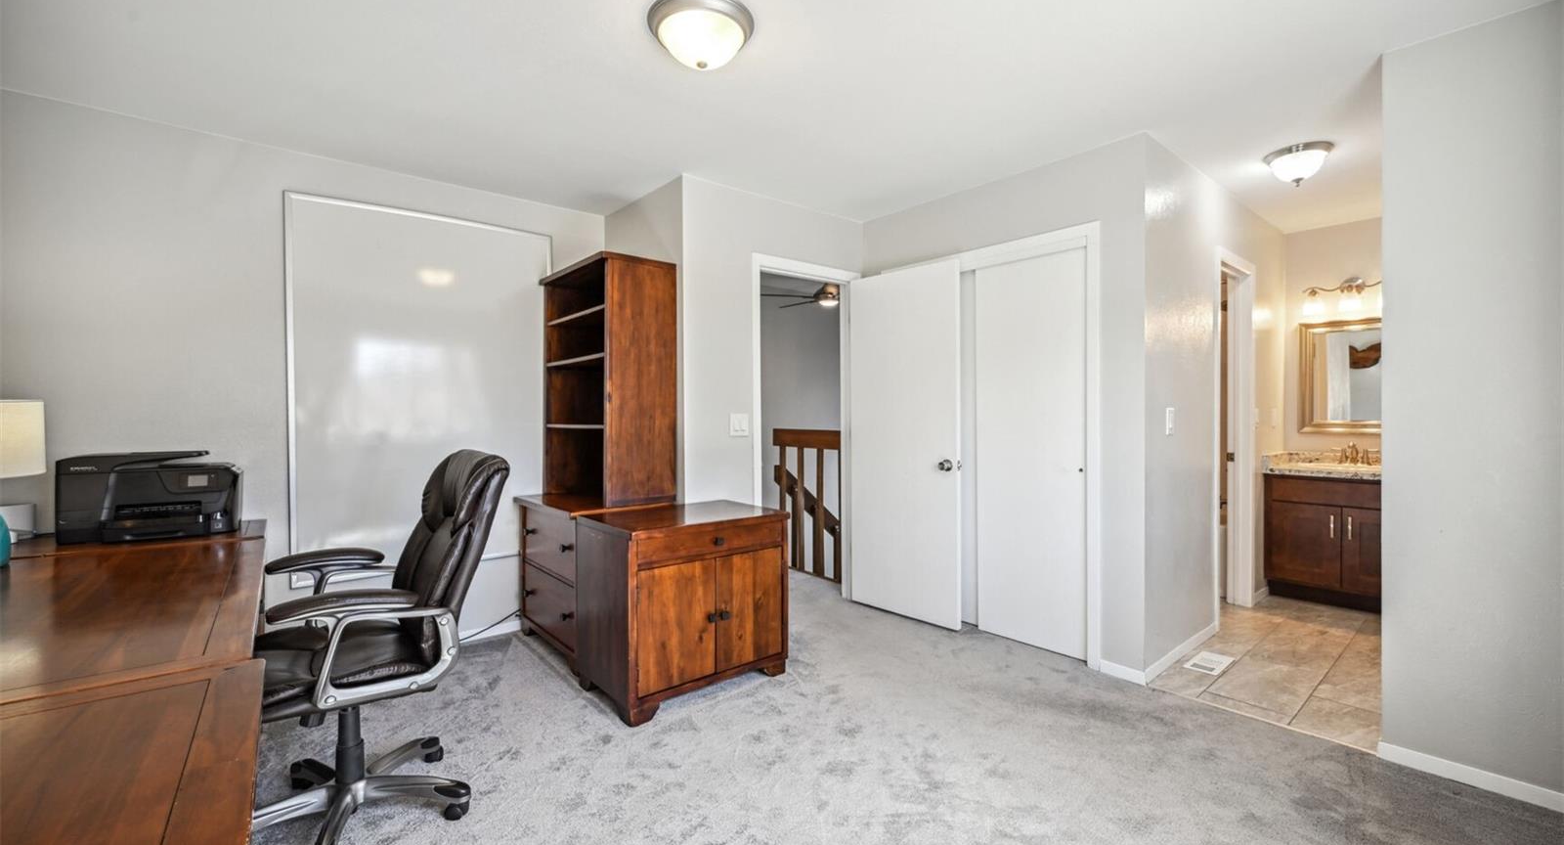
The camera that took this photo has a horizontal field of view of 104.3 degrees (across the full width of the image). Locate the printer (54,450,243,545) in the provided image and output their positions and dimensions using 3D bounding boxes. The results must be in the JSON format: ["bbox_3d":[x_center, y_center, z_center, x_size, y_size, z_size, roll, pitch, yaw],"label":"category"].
[{"bbox_3d":[-2.417,0.272,2.362,0.484,0.316,0.360,-1,1,-36],"label":"printer"}]

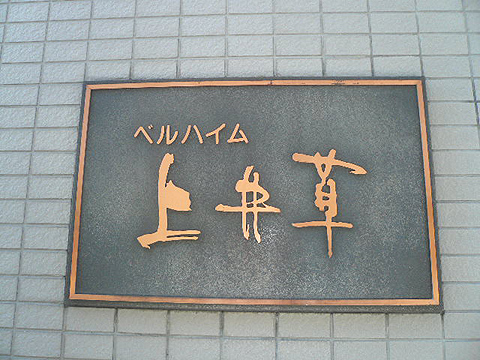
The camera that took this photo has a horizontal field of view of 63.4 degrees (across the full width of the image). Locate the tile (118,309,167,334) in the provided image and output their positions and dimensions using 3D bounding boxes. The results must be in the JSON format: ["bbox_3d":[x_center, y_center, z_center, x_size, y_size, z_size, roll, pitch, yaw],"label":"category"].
[{"bbox_3d":[-0.183,0.263,0.727,0.095,0.045,0.010,0,-11,3],"label":"tile"}]

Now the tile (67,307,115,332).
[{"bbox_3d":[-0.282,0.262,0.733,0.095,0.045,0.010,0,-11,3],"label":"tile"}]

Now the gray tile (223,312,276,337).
[{"bbox_3d":[0.018,0.265,0.714,0.095,0.045,0.009,0,-11,3],"label":"gray tile"}]

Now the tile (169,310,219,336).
[{"bbox_3d":[-0.083,0.265,0.720,0.095,0.045,0.009,0,-11,3],"label":"tile"}]

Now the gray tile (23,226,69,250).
[{"bbox_3d":[-0.381,0.114,0.765,0.095,0.045,0.009,0,-11,3],"label":"gray tile"}]

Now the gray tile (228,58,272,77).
[{"bbox_3d":[0.022,-0.232,0.807,0.095,0.045,0.009,0,-11,3],"label":"gray tile"}]

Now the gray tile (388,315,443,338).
[{"bbox_3d":[0.313,0.261,0.698,0.095,0.045,0.010,0,-11,3],"label":"gray tile"}]

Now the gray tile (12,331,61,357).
[{"bbox_3d":[-0.378,0.307,0.730,0.095,0.045,0.010,0,-11,3],"label":"gray tile"}]

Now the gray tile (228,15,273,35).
[{"bbox_3d":[0.023,-0.329,0.825,0.095,0.045,0.009,0,-11,3],"label":"gray tile"}]

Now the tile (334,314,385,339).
[{"bbox_3d":[0.215,0.263,0.704,0.095,0.045,0.010,0,-11,3],"label":"tile"}]

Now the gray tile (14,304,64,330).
[{"bbox_3d":[-0.380,0.260,0.738,0.095,0.045,0.009,0,-11,3],"label":"gray tile"}]

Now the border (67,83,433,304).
[{"bbox_3d":[0.019,0.015,0.752,0.675,0.426,0.015,0,-11,3],"label":"border"}]

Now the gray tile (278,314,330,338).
[{"bbox_3d":[0.116,0.264,0.710,0.095,0.045,0.010,0,-11,3],"label":"gray tile"}]

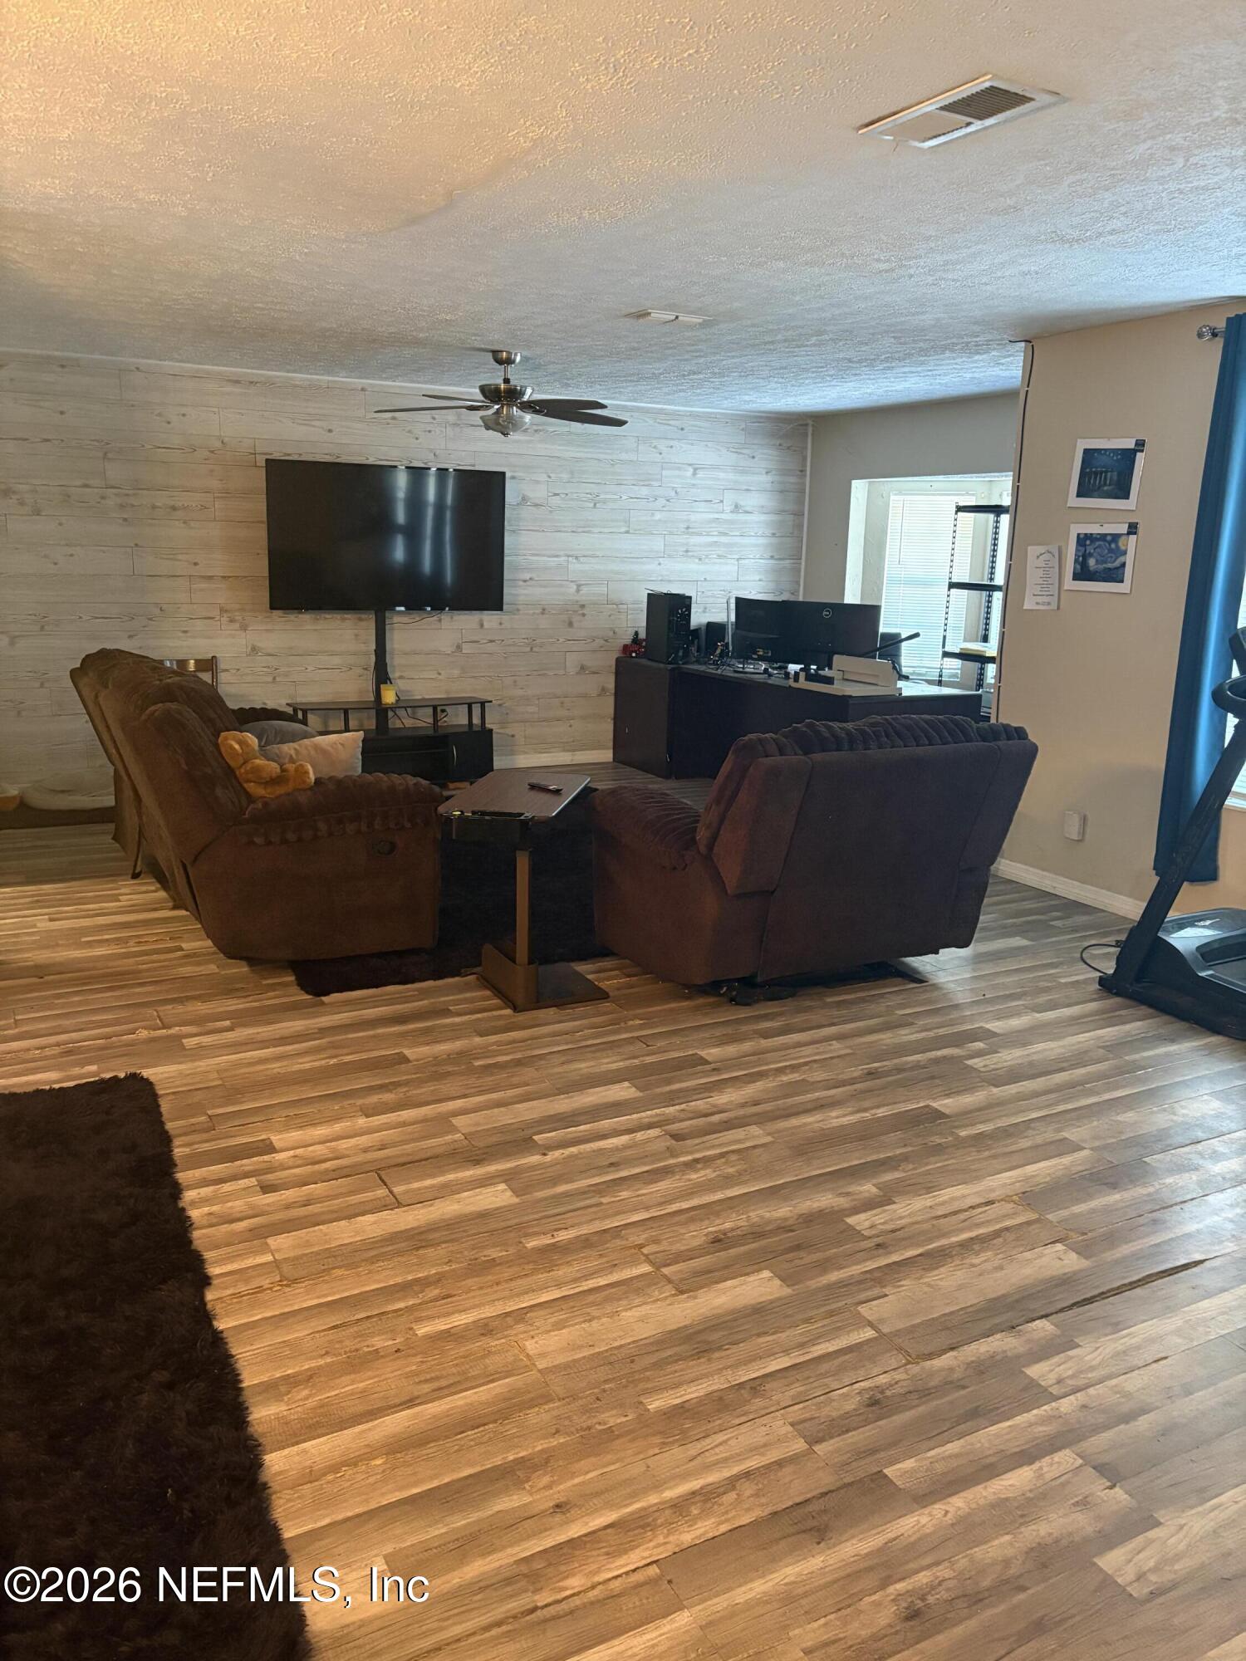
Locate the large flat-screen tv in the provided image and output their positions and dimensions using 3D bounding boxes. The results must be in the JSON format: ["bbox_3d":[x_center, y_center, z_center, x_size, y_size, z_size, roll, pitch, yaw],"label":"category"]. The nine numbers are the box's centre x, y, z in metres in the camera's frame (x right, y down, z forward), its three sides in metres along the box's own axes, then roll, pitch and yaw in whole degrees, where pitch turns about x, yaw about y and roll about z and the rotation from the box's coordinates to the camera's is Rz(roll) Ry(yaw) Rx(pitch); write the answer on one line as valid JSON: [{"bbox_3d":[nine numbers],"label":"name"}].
[{"bbox_3d":[-1.378,-1.727,7.417,1.440,0.835,0.070,-5,15,-27],"label":"large flat-screen tv"}]

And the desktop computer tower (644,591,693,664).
[{"bbox_3d":[0.309,-1.357,8.362,0.170,0.445,0.400,-3,14,-21],"label":"desktop computer tower"}]

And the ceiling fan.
[{"bbox_3d":[-0.607,-2.269,6.502,1.300,0.420,1.300,-5,15,-27],"label":"ceiling fan"}]

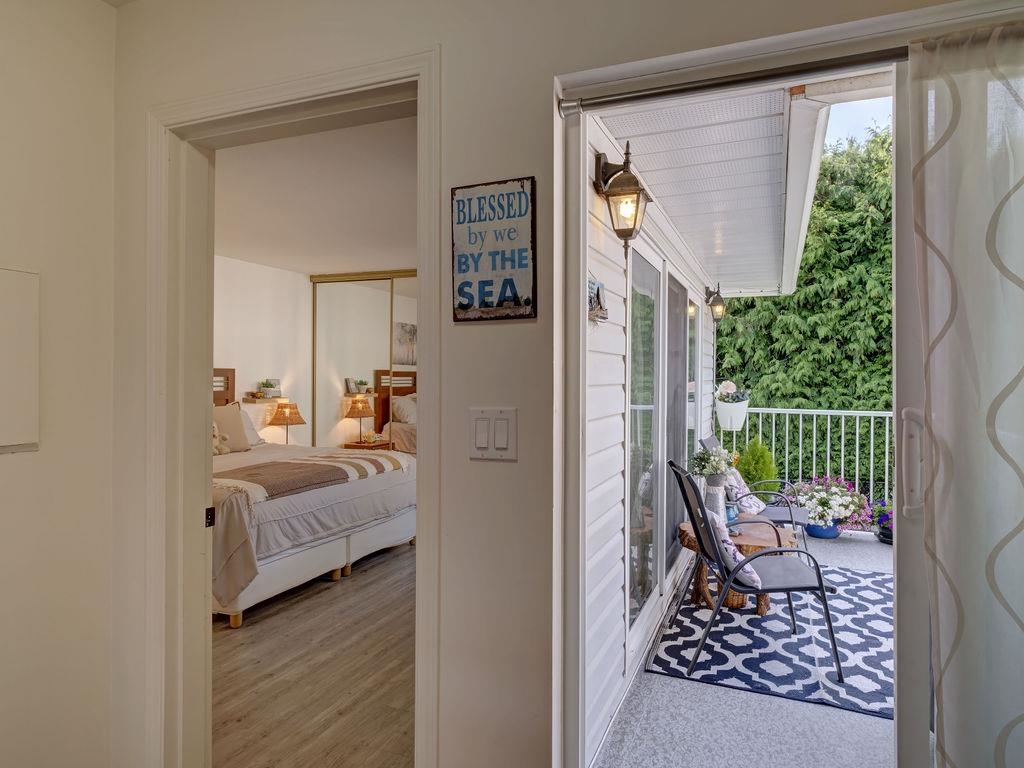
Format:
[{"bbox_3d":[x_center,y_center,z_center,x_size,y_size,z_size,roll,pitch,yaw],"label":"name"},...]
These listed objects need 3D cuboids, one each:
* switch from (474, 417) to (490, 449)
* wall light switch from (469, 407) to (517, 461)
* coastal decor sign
[{"bbox_3d":[-0.065,0.111,1.453,0.035,0.068,0.010,0,0,22],"label":"switch"},{"bbox_3d":[-0.041,0.111,1.445,0.115,0.115,0.010,0,0,22],"label":"wall light switch"},{"bbox_3d":[-0.039,-0.293,1.444,0.199,0.304,0.014,-1,-1,22],"label":"coastal decor sign"}]

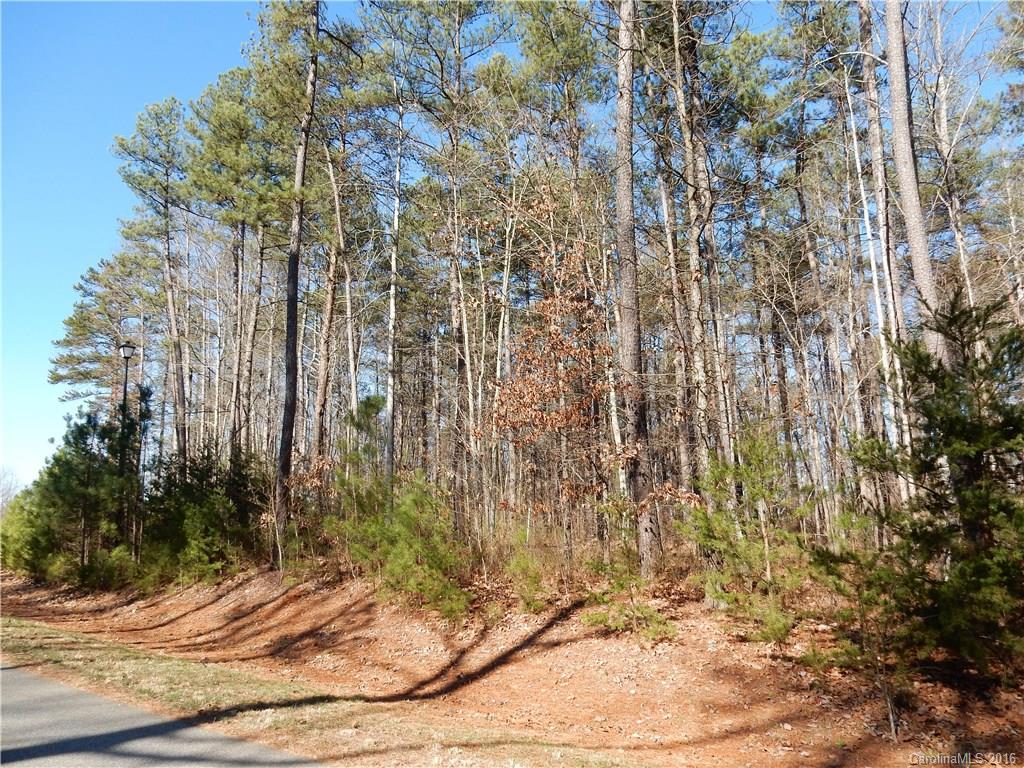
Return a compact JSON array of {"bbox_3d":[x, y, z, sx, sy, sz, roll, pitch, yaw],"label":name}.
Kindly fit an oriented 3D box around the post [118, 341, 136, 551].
[{"bbox_3d":[-9.752,1.297,18.508,0.370,4.800,0.370,-7,-10,43],"label":"post"}]

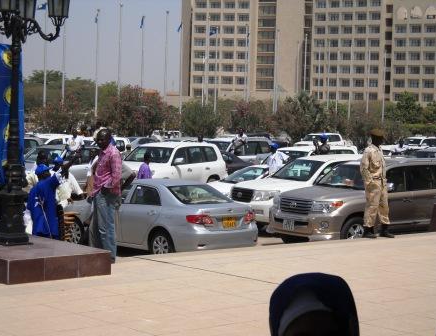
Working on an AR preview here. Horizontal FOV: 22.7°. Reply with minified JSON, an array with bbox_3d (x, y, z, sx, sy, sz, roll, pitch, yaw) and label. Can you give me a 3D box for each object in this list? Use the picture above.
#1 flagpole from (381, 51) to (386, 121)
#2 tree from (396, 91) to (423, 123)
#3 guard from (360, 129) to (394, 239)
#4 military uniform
[{"bbox_3d":[22.097,-10.058,144.629,0.180,11.500,0.180,1,3,0],"label":"flagpole"},{"bbox_3d":[14.839,-3.615,85.121,2.500,4.580,2.500,1,3,0],"label":"tree"},{"bbox_3d":[2.710,0.259,18.438,0.360,1.830,0.520,4,3,41],"label":"guard"},{"bbox_3d":[2.699,0.314,18.438,0.340,1.460,0.520,4,3,41],"label":"military uniform"}]

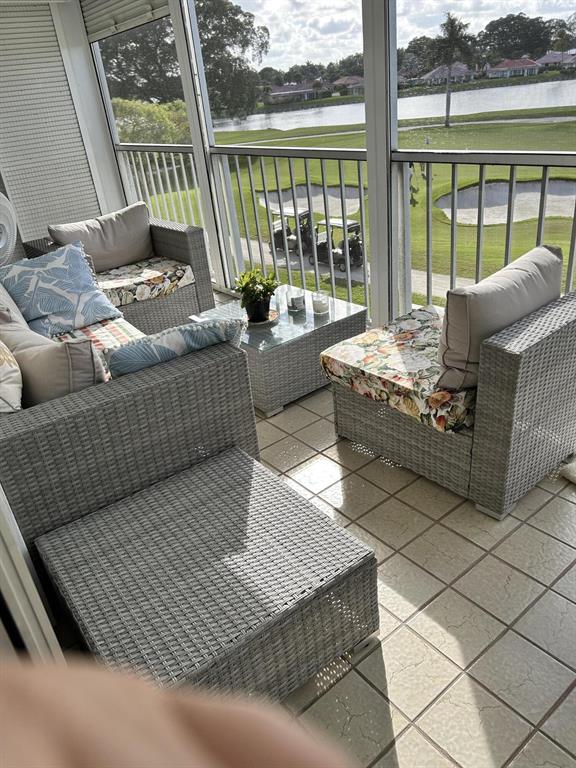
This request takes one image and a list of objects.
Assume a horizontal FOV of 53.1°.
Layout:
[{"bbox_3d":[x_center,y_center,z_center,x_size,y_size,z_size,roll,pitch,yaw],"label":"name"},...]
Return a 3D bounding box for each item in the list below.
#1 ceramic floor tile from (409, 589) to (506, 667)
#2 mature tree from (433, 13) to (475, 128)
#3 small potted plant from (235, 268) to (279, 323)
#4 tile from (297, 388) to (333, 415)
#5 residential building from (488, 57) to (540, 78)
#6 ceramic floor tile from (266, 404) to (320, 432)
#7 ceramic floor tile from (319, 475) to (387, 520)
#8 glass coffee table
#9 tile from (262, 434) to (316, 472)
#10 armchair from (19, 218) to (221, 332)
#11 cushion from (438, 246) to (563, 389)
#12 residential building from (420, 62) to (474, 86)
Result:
[{"bbox_3d":[0.474,0.684,1.624,0.197,0.010,0.197,-24,33,-32],"label":"ceramic floor tile"},{"bbox_3d":[21.325,-41.145,76.115,5.200,13.400,5.200,2,28,15],"label":"mature tree"},{"bbox_3d":[-0.162,-0.427,2.868,0.215,0.240,0.215,-7,27,-2],"label":"small potted plant"},{"bbox_3d":[0.186,0.095,2.819,0.197,0.010,0.197,-24,33,-32],"label":"tile"},{"bbox_3d":[83.043,-116.296,212.414,18.240,5.980,13.000,4,29,19],"label":"residential building"},{"bbox_3d":[0.029,0.169,2.736,0.200,0.010,0.200,-24,32,-32],"label":"ceramic floor tile"},{"bbox_3d":[0.254,0.432,2.205,0.196,0.010,0.196,-24,32,-32],"label":"ceramic floor tile"},{"bbox_3d":[-0.051,-0.215,3.104,0.676,0.353,0.672,-24,32,-32],"label":"glass coffee table"},{"bbox_3d":[-0.003,0.301,2.460,0.197,0.010,0.197,-24,33,-32],"label":"tile"},{"bbox_3d":[-1.131,-0.694,3.955,0.915,0.638,0.820,-24,32,-32],"label":"armchair"},{"bbox_3d":[0.786,-0.233,2.059,0.569,0.387,0.155,-24,32,-32],"label":"cushion"},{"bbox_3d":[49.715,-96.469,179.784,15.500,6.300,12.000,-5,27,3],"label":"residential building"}]

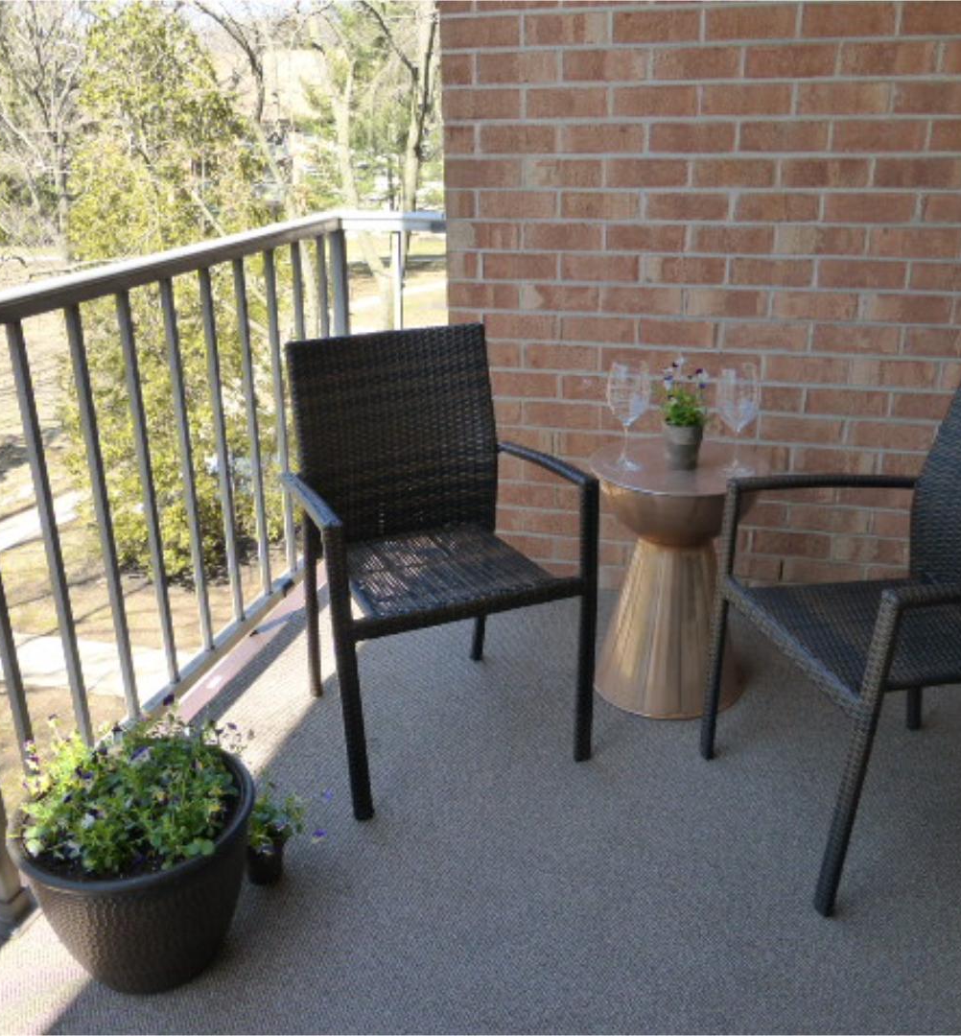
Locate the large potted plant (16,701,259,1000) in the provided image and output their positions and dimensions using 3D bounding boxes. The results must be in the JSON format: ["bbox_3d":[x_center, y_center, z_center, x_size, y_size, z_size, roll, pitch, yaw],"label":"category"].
[{"bbox_3d":[-0.546,0.529,1.616,0.380,0.390,0.380,-9,23,-21],"label":"large potted plant"}]

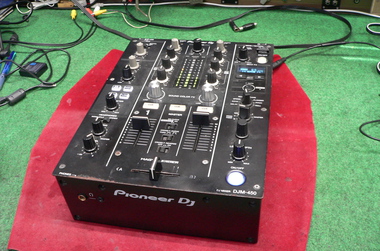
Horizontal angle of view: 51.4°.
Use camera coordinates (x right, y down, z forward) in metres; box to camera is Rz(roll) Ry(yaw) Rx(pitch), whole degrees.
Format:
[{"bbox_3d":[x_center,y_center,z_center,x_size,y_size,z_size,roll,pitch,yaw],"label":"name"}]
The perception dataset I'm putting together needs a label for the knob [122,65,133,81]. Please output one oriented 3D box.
[{"bbox_3d":[-0.090,-0.075,0.562,0.016,0.017,0.016,-3,41,2],"label":"knob"}]

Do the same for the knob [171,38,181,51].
[{"bbox_3d":[-0.025,-0.135,0.652,0.017,0.017,0.017,5,42,10],"label":"knob"}]

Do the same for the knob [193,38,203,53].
[{"bbox_3d":[0.012,-0.121,0.605,0.015,0.018,0.015,-3,42,2],"label":"knob"}]

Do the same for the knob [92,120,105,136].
[{"bbox_3d":[-0.111,0.001,0.478,0.016,0.016,0.016,5,42,10],"label":"knob"}]

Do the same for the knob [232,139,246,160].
[{"bbox_3d":[0.054,0.027,0.433,0.016,0.018,0.016,5,42,10],"label":"knob"}]

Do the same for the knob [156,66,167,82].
[{"bbox_3d":[-0.042,-0.076,0.585,0.017,0.019,0.017,5,42,10],"label":"knob"}]

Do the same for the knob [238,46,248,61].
[{"bbox_3d":[0.083,-0.113,0.617,0.017,0.018,0.017,5,42,10],"label":"knob"}]

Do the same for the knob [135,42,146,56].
[{"bbox_3d":[-0.077,-0.120,0.613,0.016,0.016,0.016,5,42,10],"label":"knob"}]

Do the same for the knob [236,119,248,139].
[{"bbox_3d":[0.061,0.004,0.459,0.016,0.017,0.016,5,42,10],"label":"knob"}]

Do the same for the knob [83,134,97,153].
[{"bbox_3d":[-0.116,0.021,0.457,0.015,0.017,0.015,-3,42,2],"label":"knob"}]

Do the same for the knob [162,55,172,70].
[{"bbox_3d":[-0.034,-0.090,0.574,0.015,0.018,0.015,-3,42,2],"label":"knob"}]

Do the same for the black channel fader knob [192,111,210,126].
[{"bbox_3d":[0.015,-0.009,0.479,0.020,0.015,0.010,5,42,10],"label":"black channel fader knob"}]

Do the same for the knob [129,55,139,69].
[{"bbox_3d":[-0.089,-0.100,0.618,0.017,0.017,0.017,5,42,10],"label":"knob"}]

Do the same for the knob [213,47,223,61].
[{"bbox_3d":[0.042,-0.102,0.580,0.015,0.018,0.015,-3,42,2],"label":"knob"}]

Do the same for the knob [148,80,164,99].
[{"bbox_3d":[-0.048,-0.052,0.557,0.018,0.019,0.018,5,42,10],"label":"knob"}]

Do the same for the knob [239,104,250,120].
[{"bbox_3d":[0.070,-0.017,0.510,0.017,0.017,0.017,5,42,10],"label":"knob"}]

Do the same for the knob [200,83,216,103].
[{"bbox_3d":[0.023,-0.044,0.515,0.017,0.018,0.017,5,42,10],"label":"knob"}]

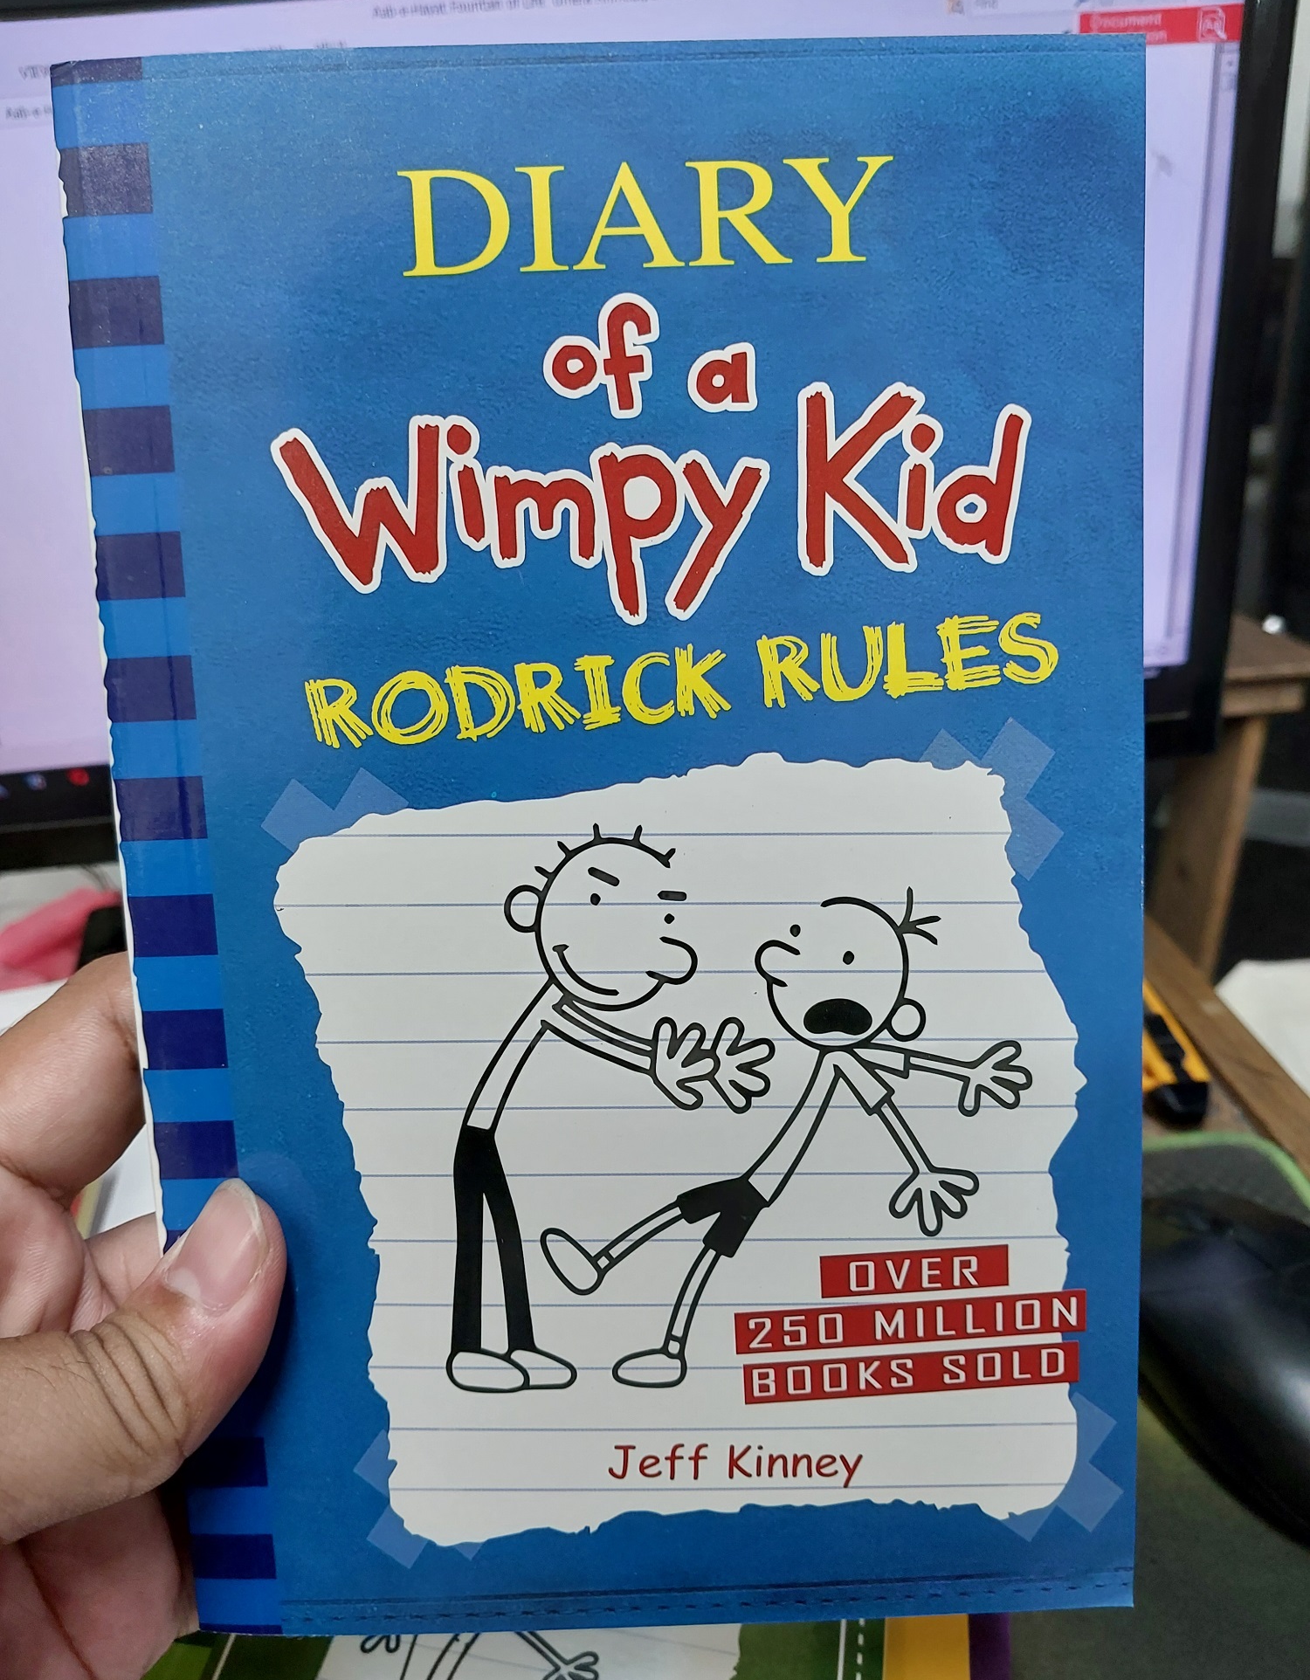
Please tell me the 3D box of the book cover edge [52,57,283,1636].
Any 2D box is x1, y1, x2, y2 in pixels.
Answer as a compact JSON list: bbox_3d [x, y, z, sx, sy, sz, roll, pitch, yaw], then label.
[{"bbox_3d":[-0.061,0.008,0.196,0.011,0.202,0.009,-2,9,0],"label":"book cover edge"}]

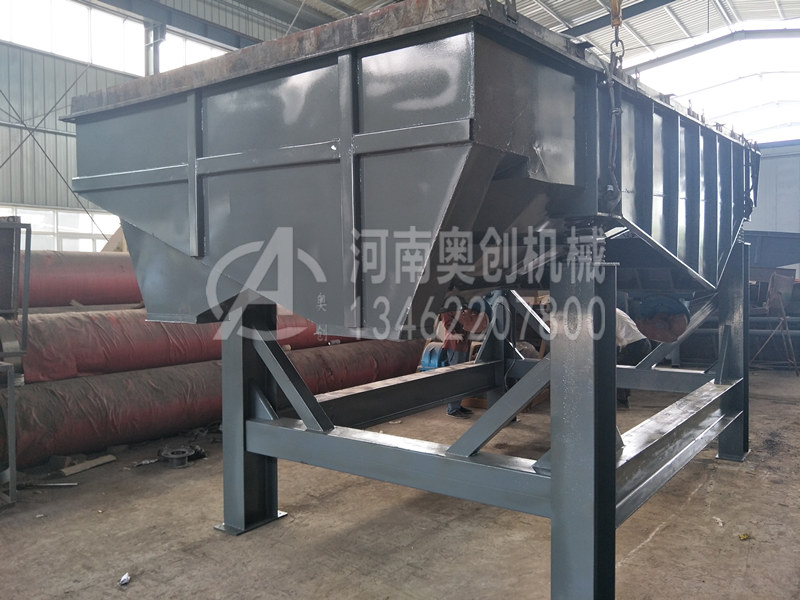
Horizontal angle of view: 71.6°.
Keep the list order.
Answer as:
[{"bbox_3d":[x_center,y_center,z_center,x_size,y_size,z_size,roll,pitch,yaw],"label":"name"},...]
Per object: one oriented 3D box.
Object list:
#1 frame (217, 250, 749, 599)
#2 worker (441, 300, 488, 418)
[{"bbox_3d":[1.020,0.530,4.570,2.600,1.950,3.850,0,1,40],"label":"frame"},{"bbox_3d":[0.730,0.710,7.200,0.500,1.620,0.500,-1,0,14],"label":"worker"}]

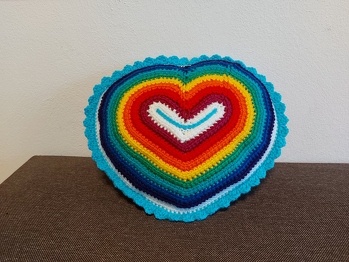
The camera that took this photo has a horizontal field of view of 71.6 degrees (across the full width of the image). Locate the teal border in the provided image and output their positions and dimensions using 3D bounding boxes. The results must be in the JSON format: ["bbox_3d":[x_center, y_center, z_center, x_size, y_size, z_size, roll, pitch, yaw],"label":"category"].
[{"bbox_3d":[0.022,-0.002,0.435,0.370,0.307,0.110,1,-18,0],"label":"teal border"}]

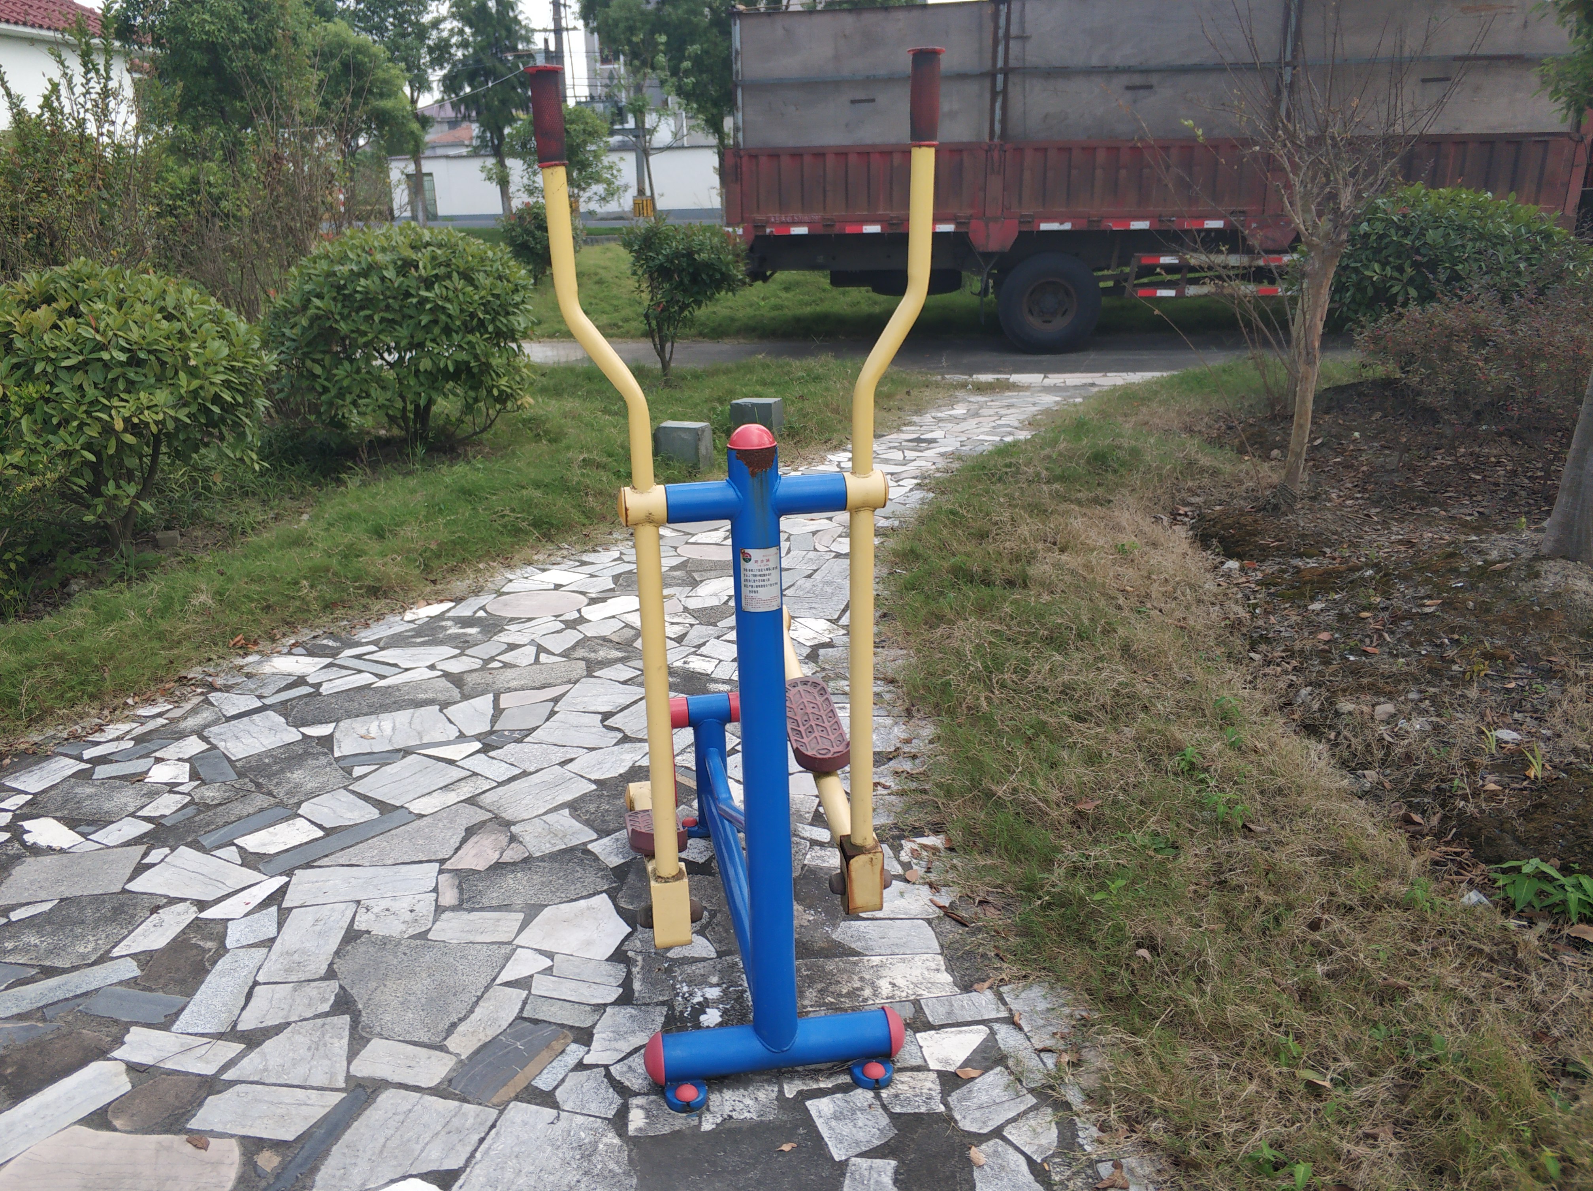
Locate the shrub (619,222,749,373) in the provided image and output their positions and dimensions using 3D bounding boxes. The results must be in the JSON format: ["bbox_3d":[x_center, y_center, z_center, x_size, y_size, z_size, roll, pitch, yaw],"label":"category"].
[{"bbox_3d":[-0.827,-2.162,9.087,0.950,1.131,0.950,-3,19,-5],"label":"shrub"}]

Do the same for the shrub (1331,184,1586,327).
[{"bbox_3d":[4.353,-2.071,8.310,1.900,1.263,1.700,8,21,26],"label":"shrub"}]

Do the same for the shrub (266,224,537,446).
[{"bbox_3d":[-2.256,-1.481,7.090,1.550,1.208,1.500,-7,20,-16],"label":"shrub"}]

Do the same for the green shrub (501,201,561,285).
[{"bbox_3d":[-3.238,-4.450,15.897,1.150,1.092,1.100,-5,19,-10],"label":"green shrub"}]

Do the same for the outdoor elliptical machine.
[{"bbox_3d":[-0.143,-0.071,2.276,0.550,1.610,1.020,-5,19,-9],"label":"outdoor elliptical machine"}]

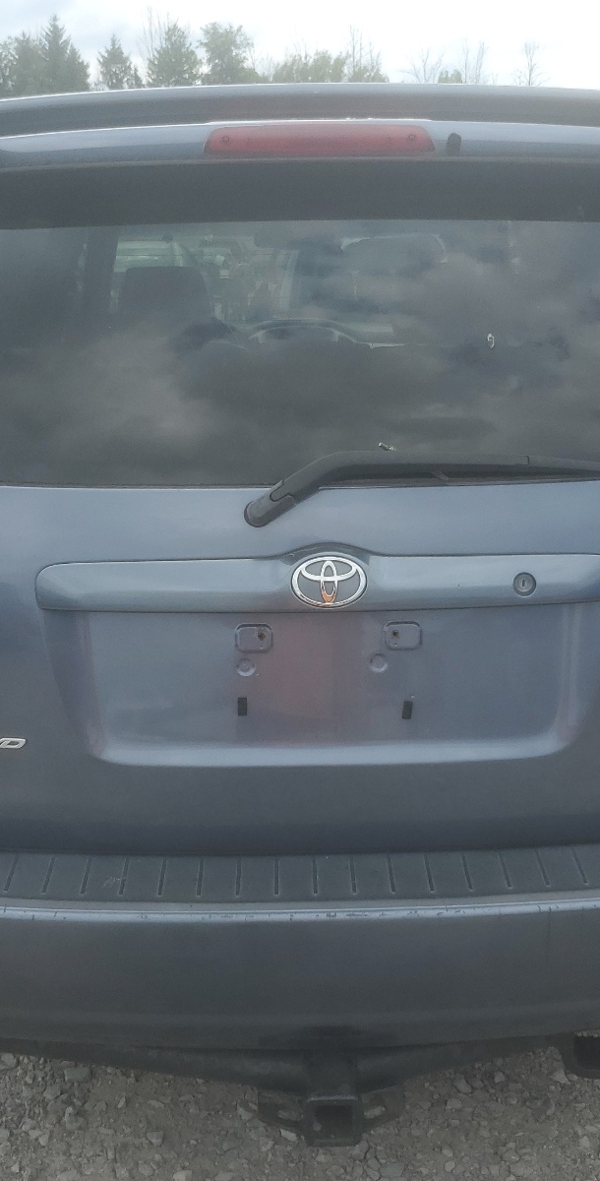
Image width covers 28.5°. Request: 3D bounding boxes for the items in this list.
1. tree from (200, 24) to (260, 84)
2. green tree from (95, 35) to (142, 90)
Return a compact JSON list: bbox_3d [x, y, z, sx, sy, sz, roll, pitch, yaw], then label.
[{"bbox_3d":[-4.063,-27.587,73.204,4.500,13.600,4.500,-1,17,1],"label":"tree"},{"bbox_3d":[-10.848,-27.266,73.386,3.900,13.200,3.900,-1,17,1],"label":"green tree"}]

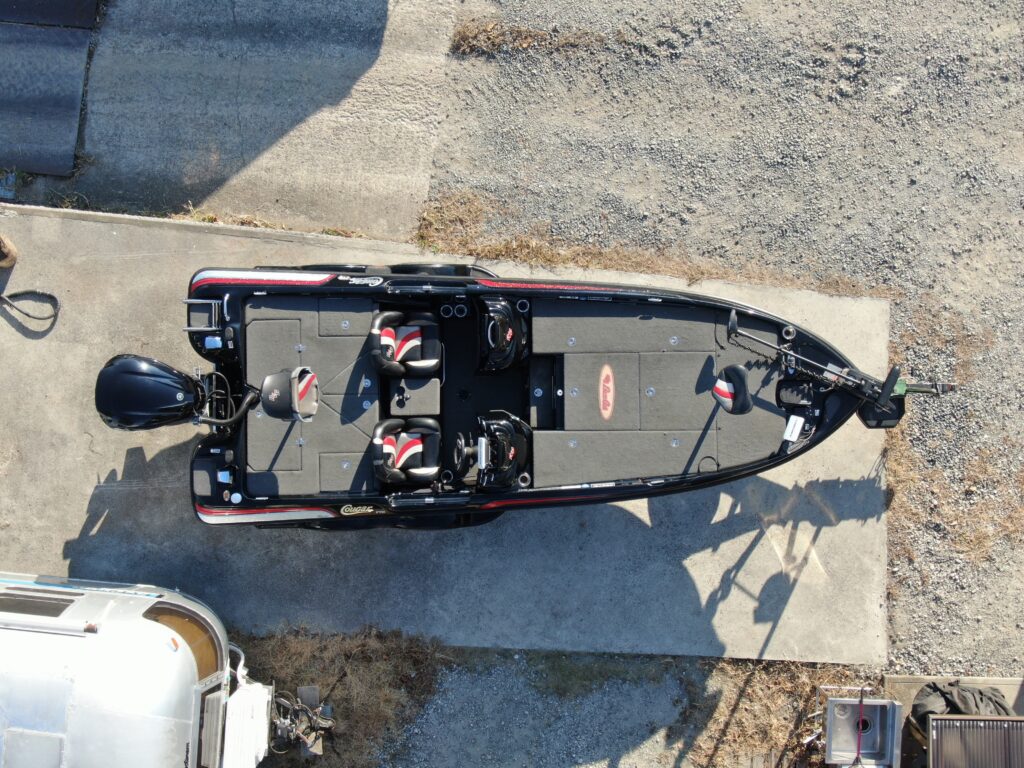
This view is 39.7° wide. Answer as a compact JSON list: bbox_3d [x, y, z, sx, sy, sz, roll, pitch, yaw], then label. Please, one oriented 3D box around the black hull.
[{"bbox_3d":[0.125,0.110,13.300,6.250,1.050,2.380,0,89,0],"label":"black hull"}]

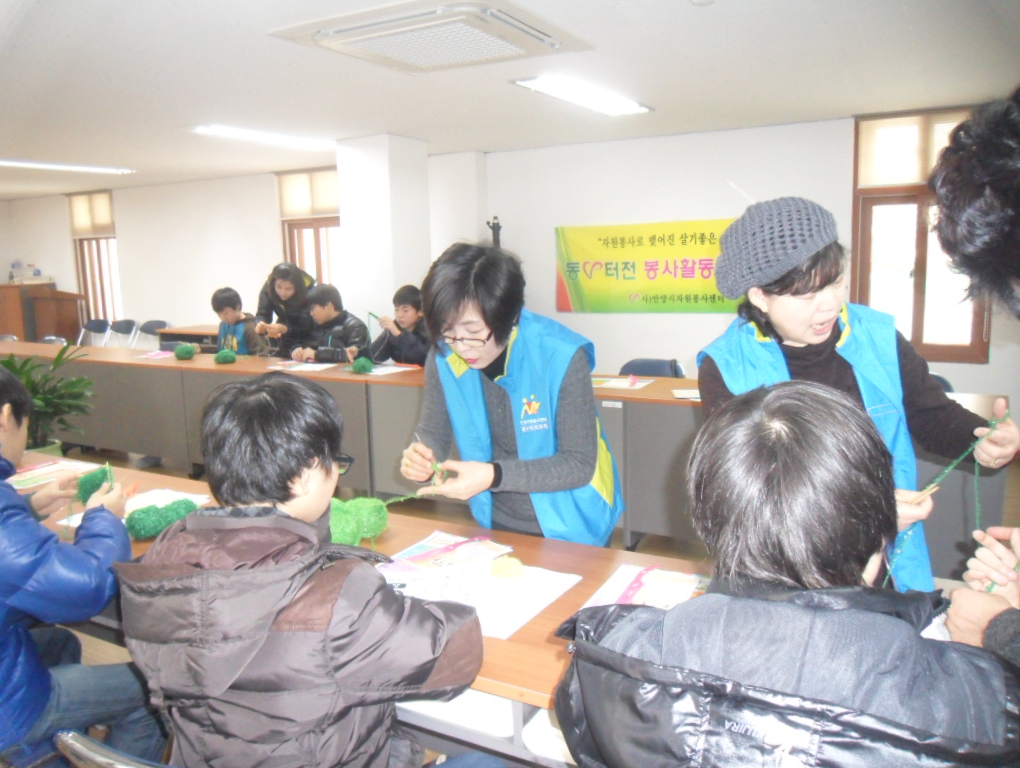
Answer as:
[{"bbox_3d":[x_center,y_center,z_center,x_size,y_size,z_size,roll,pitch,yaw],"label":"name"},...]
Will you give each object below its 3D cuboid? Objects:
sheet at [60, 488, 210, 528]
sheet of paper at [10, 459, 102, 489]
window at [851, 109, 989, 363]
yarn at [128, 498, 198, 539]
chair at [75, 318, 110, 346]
[{"bbox_3d":[-0.994,0.338,2.130,0.210,0.005,0.297,3,11,29],"label":"sheet"},{"bbox_3d":[-1.479,0.285,2.533,0.210,0.005,0.297,3,11,29],"label":"sheet of paper"},{"bbox_3d":[2.857,-1.010,5.550,0.882,1.714,0.120,3,11,29],"label":"window"},{"bbox_3d":[-0.832,0.326,1.933,0.085,0.080,0.190,3,11,29],"label":"yarn"},{"bbox_3d":[-4.727,-0.330,8.883,0.460,0.770,0.500,3,11,29],"label":"chair"}]

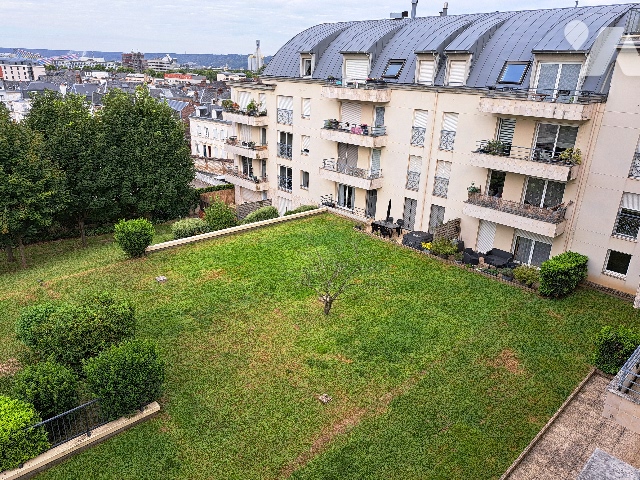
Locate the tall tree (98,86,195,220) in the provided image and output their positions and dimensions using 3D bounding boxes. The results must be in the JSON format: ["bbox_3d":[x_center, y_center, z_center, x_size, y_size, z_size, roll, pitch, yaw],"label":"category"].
[{"bbox_3d":[-12.435,-6.414,31.800,6.600,9.400,6.800,-15,26,-36],"label":"tall tree"}]

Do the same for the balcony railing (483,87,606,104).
[{"bbox_3d":[10.145,-6.887,21.128,4.900,0.550,1.100,21,29,39],"label":"balcony railing"}]

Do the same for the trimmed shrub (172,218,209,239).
[{"bbox_3d":[-8.473,-0.861,28.972,2.400,1.150,1.900,-17,28,-41],"label":"trimmed shrub"}]

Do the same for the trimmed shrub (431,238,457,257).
[{"bbox_3d":[7.015,0.463,25.221,1.500,0.970,1.350,21,29,39],"label":"trimmed shrub"}]

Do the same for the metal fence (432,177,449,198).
[{"bbox_3d":[7.198,-3.088,26.354,0.070,1.100,0.960,-17,28,-41],"label":"metal fence"}]

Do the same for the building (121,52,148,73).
[{"bbox_3d":[-168.132,-159.117,400.000,21.000,20.000,18.000,-7,23,-20],"label":"building"}]

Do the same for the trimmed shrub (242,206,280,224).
[{"bbox_3d":[-4.696,-1.762,33.854,2.200,1.700,2.600,21,29,39],"label":"trimmed shrub"}]

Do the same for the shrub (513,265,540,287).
[{"bbox_3d":[10.270,1.808,22.023,1.250,1.000,1.200,21,29,39],"label":"shrub"}]

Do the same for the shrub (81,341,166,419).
[{"bbox_3d":[-6.045,4.181,13.653,2.150,2.000,2.200,21,29,39],"label":"shrub"}]

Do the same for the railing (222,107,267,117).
[{"bbox_3d":[-6.406,-10.977,37.574,1.400,0.560,4.250,-17,28,-41],"label":"railing"}]

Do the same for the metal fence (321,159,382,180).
[{"bbox_3d":[2.106,-4.869,30.250,4.650,0.660,1.100,21,29,39],"label":"metal fence"}]

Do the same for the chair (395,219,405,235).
[{"bbox_3d":[5.033,-0.783,28.165,0.550,0.880,0.500,-17,28,-41],"label":"chair"}]

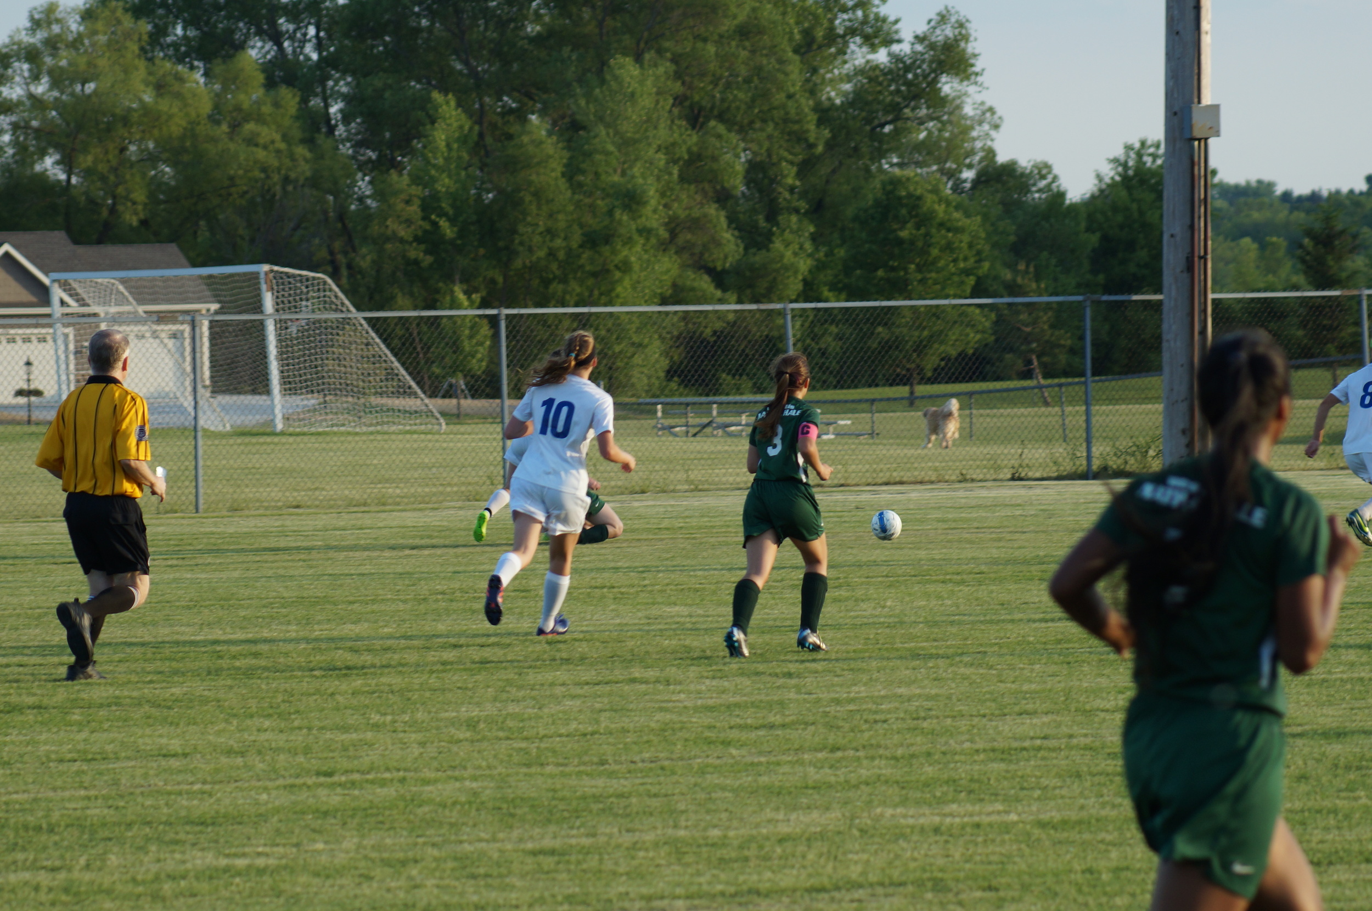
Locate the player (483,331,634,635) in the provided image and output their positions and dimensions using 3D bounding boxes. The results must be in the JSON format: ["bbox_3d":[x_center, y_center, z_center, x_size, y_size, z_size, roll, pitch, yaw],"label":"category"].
[{"bbox_3d":[-0.684,0.146,42.700,0.600,1.620,0.820,-1,1,25],"label":"player"}]

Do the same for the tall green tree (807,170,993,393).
[{"bbox_3d":[4.104,-3.276,155.000,3.600,4.500,3.500,-1,1,0],"label":"tall green tree"}]

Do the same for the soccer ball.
[{"bbox_3d":[1.464,0.509,58.400,0.220,0.220,0.220,-1,1,0],"label":"soccer ball"}]

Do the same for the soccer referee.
[{"bbox_3d":[-2.837,0.239,38.800,0.580,1.710,0.680,-1,1,35],"label":"soccer referee"}]

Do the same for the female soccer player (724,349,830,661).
[{"bbox_3d":[0.465,0.250,40.100,0.520,1.540,0.680,-1,1,27],"label":"female soccer player"}]

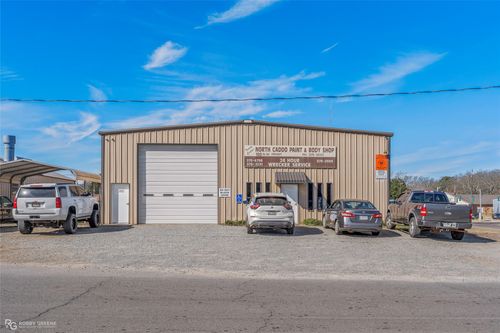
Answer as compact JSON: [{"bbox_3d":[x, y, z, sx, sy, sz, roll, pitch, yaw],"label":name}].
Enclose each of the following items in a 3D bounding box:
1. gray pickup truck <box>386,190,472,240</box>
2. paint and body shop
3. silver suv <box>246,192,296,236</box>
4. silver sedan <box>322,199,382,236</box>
[{"bbox_3d":[7.464,1.956,20.229,2.050,1.890,5.720,0,-2,4],"label":"gray pickup truck"},{"bbox_3d":[-0.436,0.615,33.888,15.700,5.550,17.500,0,-2,-2],"label":"paint and body shop"},{"bbox_3d":[0.831,2.017,20.804,1.950,1.690,4.890,0,-2,-2],"label":"silver suv"},{"bbox_3d":[4.450,2.160,20.903,1.800,1.490,4.630,0,-2,-1],"label":"silver sedan"}]

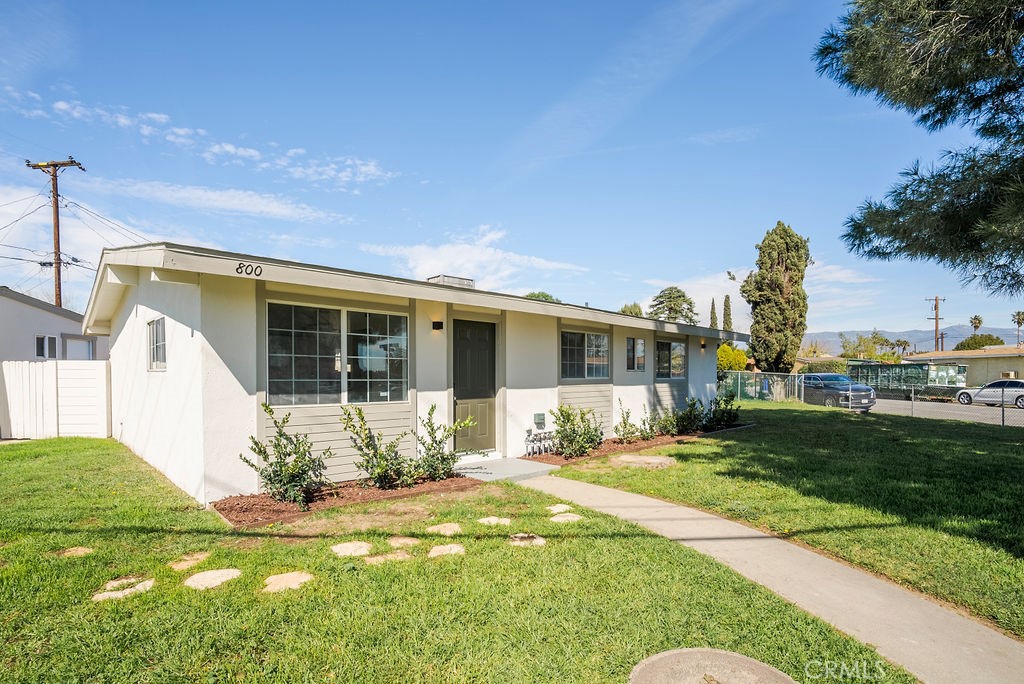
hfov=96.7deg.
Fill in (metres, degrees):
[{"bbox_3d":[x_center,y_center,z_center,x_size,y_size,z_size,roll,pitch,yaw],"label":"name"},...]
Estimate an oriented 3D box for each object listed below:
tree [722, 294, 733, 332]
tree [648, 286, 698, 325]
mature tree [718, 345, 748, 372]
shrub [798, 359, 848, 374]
[{"bbox_3d":[24.900,-0.200,52.500,1.350,10.400,1.350,0,-3,0],"label":"tree"},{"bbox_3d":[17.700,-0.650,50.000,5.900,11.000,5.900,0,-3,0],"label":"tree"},{"bbox_3d":[14.500,1.870,30.000,2.500,3.200,2.400,0,-3,0],"label":"mature tree"},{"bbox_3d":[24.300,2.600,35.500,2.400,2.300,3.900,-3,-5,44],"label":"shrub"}]

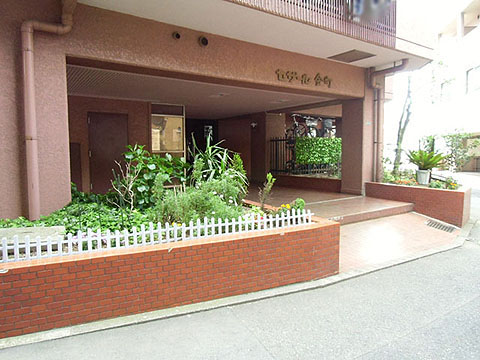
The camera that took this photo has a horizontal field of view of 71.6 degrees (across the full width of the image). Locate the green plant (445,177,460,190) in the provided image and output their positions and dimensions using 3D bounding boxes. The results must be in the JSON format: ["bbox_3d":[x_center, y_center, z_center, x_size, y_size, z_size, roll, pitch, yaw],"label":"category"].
[{"bbox_3d":[4.119,0.068,6.450,0.300,0.290,0.290,-3,5,-33],"label":"green plant"}]

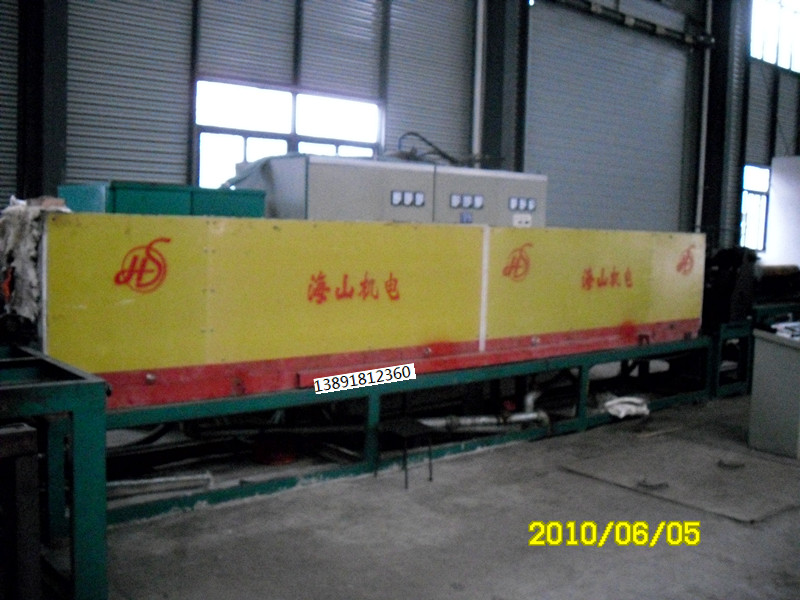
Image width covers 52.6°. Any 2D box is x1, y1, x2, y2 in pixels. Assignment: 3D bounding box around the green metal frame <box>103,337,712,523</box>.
[{"bbox_3d":[0.333,0.728,6.320,6.166,0.627,1.040,-3,6,-39],"label":"green metal frame"}]

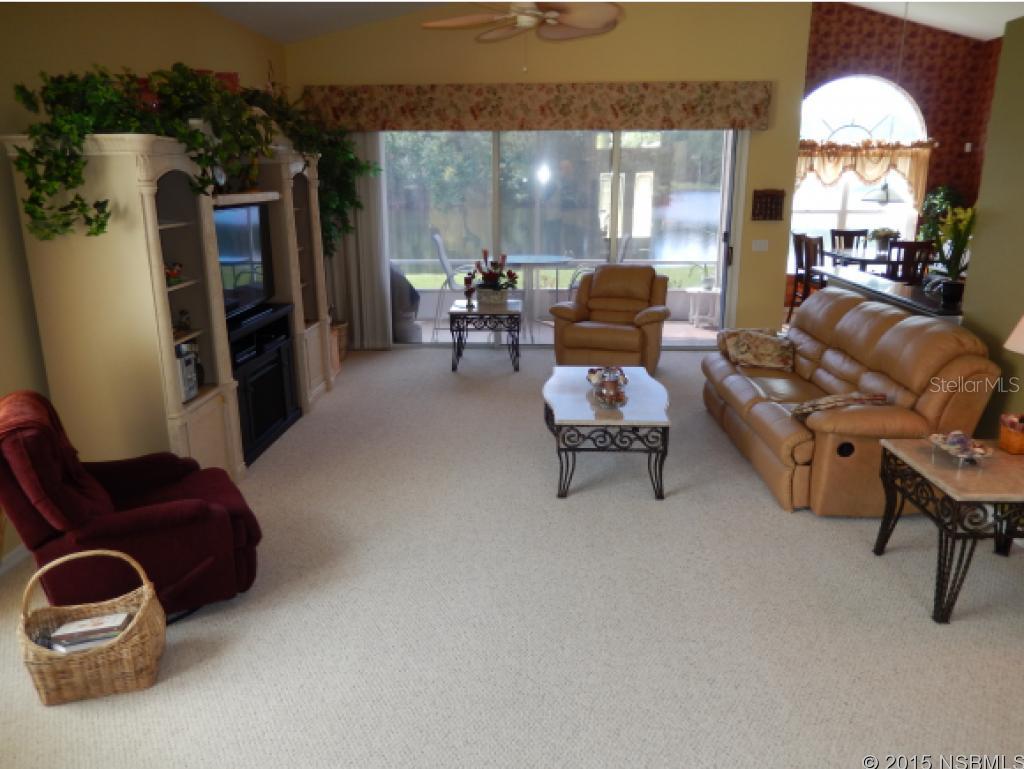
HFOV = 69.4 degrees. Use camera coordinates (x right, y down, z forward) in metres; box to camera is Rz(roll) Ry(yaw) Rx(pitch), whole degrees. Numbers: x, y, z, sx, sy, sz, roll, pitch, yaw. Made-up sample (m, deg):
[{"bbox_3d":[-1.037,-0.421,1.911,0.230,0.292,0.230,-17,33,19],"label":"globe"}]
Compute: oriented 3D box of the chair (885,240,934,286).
[{"bbox_3d":[4.157,-1.011,8.008,0.480,1.050,0.540,1,16,3],"label":"chair"}]

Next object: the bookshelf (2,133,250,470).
[{"bbox_3d":[-1.949,-0.294,3.912,0.619,1.892,0.808,1,16,3],"label":"bookshelf"}]

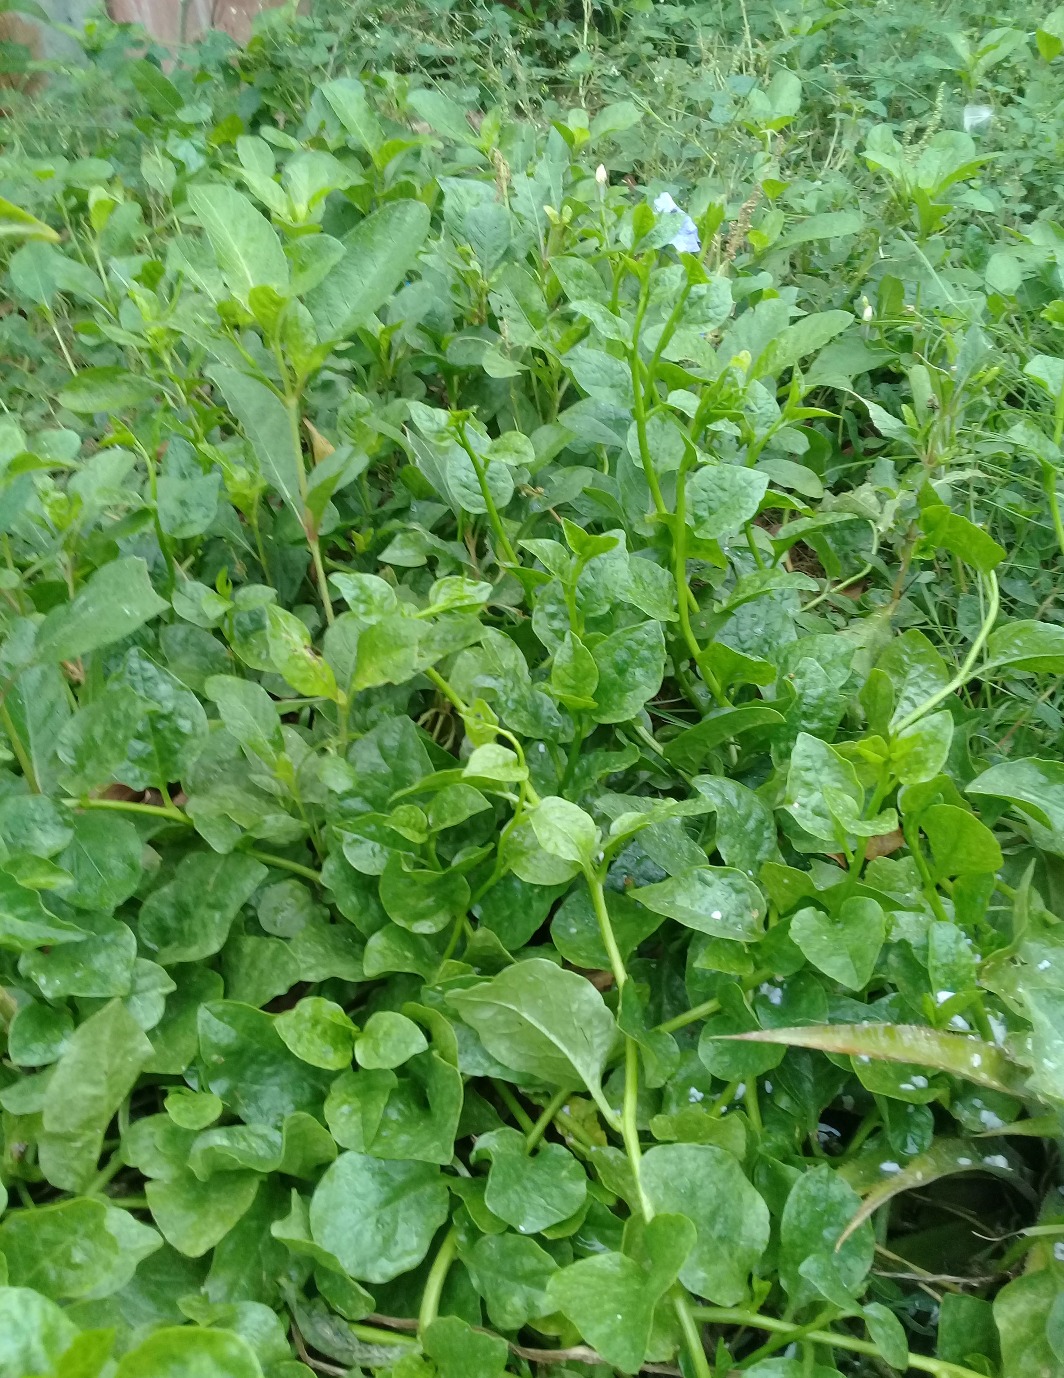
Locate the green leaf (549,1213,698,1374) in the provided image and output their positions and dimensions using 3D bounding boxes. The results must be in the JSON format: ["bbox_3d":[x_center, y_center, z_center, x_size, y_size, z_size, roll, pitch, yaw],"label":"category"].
[{"bbox_3d":[0.044,0.302,0.636,0.070,0.030,0.071,7,57,7],"label":"green leaf"}]

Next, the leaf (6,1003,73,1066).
[{"bbox_3d":[-0.310,0.218,0.801,0.042,0.015,0.046,36,58,11],"label":"leaf"}]

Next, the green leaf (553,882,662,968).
[{"bbox_3d":[0.044,0.136,0.735,0.065,0.015,0.056,-1,70,0],"label":"green leaf"}]

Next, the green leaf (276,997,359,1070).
[{"bbox_3d":[-0.135,0.217,0.800,0.053,0.018,0.044,-2,56,2],"label":"green leaf"}]

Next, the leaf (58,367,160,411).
[{"bbox_3d":[-0.400,-0.282,1.200,0.095,0.016,0.045,-10,81,-14],"label":"leaf"}]

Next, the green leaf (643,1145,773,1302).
[{"bbox_3d":[0.089,0.273,0.650,0.062,0.016,0.082,-15,55,-6],"label":"green leaf"}]

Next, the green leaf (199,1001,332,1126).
[{"bbox_3d":[-0.148,0.210,0.710,0.085,0.022,0.060,33,55,11],"label":"green leaf"}]

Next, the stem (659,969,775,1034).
[{"bbox_3d":[0.126,0.210,0.860,0.095,0.011,0.011,-19,0,-25],"label":"stem"}]

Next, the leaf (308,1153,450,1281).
[{"bbox_3d":[-0.078,0.270,0.650,0.066,0.015,0.070,32,59,17],"label":"leaf"}]

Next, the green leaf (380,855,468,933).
[{"bbox_3d":[-0.063,0.120,0.740,0.054,0.018,0.043,-1,80,0],"label":"green leaf"}]

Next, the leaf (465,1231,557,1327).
[{"bbox_3d":[-0.011,0.320,0.687,0.063,0.020,0.046,32,59,21],"label":"leaf"}]

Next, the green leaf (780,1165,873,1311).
[{"bbox_3d":[0.155,0.289,0.670,0.046,0.014,0.075,10,59,15],"label":"green leaf"}]

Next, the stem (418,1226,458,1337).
[{"bbox_3d":[-0.044,0.282,0.605,0.011,0.060,0.009,15,10,3],"label":"stem"}]

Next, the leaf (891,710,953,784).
[{"bbox_3d":[0.255,0.037,0.830,0.050,0.012,0.036,-45,68,-7],"label":"leaf"}]

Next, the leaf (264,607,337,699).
[{"bbox_3d":[-0.178,-0.028,0.982,0.040,0.018,0.093,-34,79,-16],"label":"leaf"}]

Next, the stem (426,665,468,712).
[{"bbox_3d":[-0.059,0.000,0.880,0.009,0.009,0.050,-41,53,-3],"label":"stem"}]

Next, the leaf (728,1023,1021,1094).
[{"bbox_3d":[0.201,0.213,0.734,0.176,0.022,0.023,4,59,12],"label":"leaf"}]

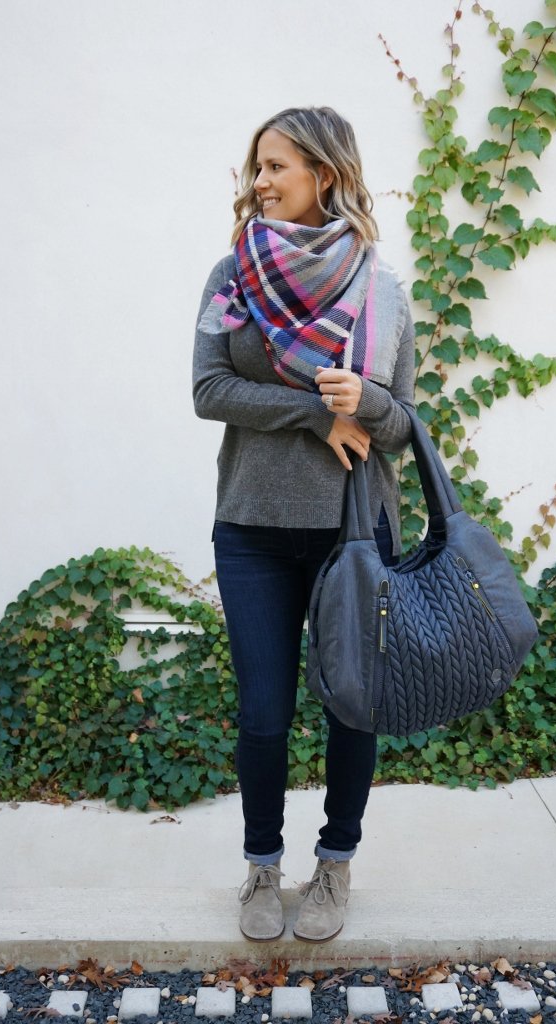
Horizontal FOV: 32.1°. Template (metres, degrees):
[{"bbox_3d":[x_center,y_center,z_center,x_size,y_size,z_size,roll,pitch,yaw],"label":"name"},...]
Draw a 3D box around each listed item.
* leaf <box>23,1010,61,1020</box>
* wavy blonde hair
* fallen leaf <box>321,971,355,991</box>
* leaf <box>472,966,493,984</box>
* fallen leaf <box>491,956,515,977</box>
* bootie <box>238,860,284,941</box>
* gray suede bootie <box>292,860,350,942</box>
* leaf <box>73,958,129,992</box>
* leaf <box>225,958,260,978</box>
[{"bbox_3d":[-0.451,0.961,1.843,0.072,0.022,0.040,0,7,0],"label":"leaf"},{"bbox_3d":[0.052,-0.656,1.884,0.270,0.268,0.250,-6,11,-32],"label":"wavy blonde hair"},{"bbox_3d":[0.123,0.949,1.959,0.090,0.018,0.035,-6,9,-39],"label":"fallen leaf"},{"bbox_3d":[0.416,0.946,1.969,0.043,0.020,0.042,0,7,0],"label":"leaf"},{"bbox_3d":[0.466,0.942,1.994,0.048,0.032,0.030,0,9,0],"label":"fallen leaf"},{"bbox_3d":[-0.030,0.808,2.115,0.098,0.125,0.260,0,9,2],"label":"bootie"},{"bbox_3d":[0.109,0.809,2.113,0.106,0.135,0.265,2,7,13],"label":"gray suede bootie"},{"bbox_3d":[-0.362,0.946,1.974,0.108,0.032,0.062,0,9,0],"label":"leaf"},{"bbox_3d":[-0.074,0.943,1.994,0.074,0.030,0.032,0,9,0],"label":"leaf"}]

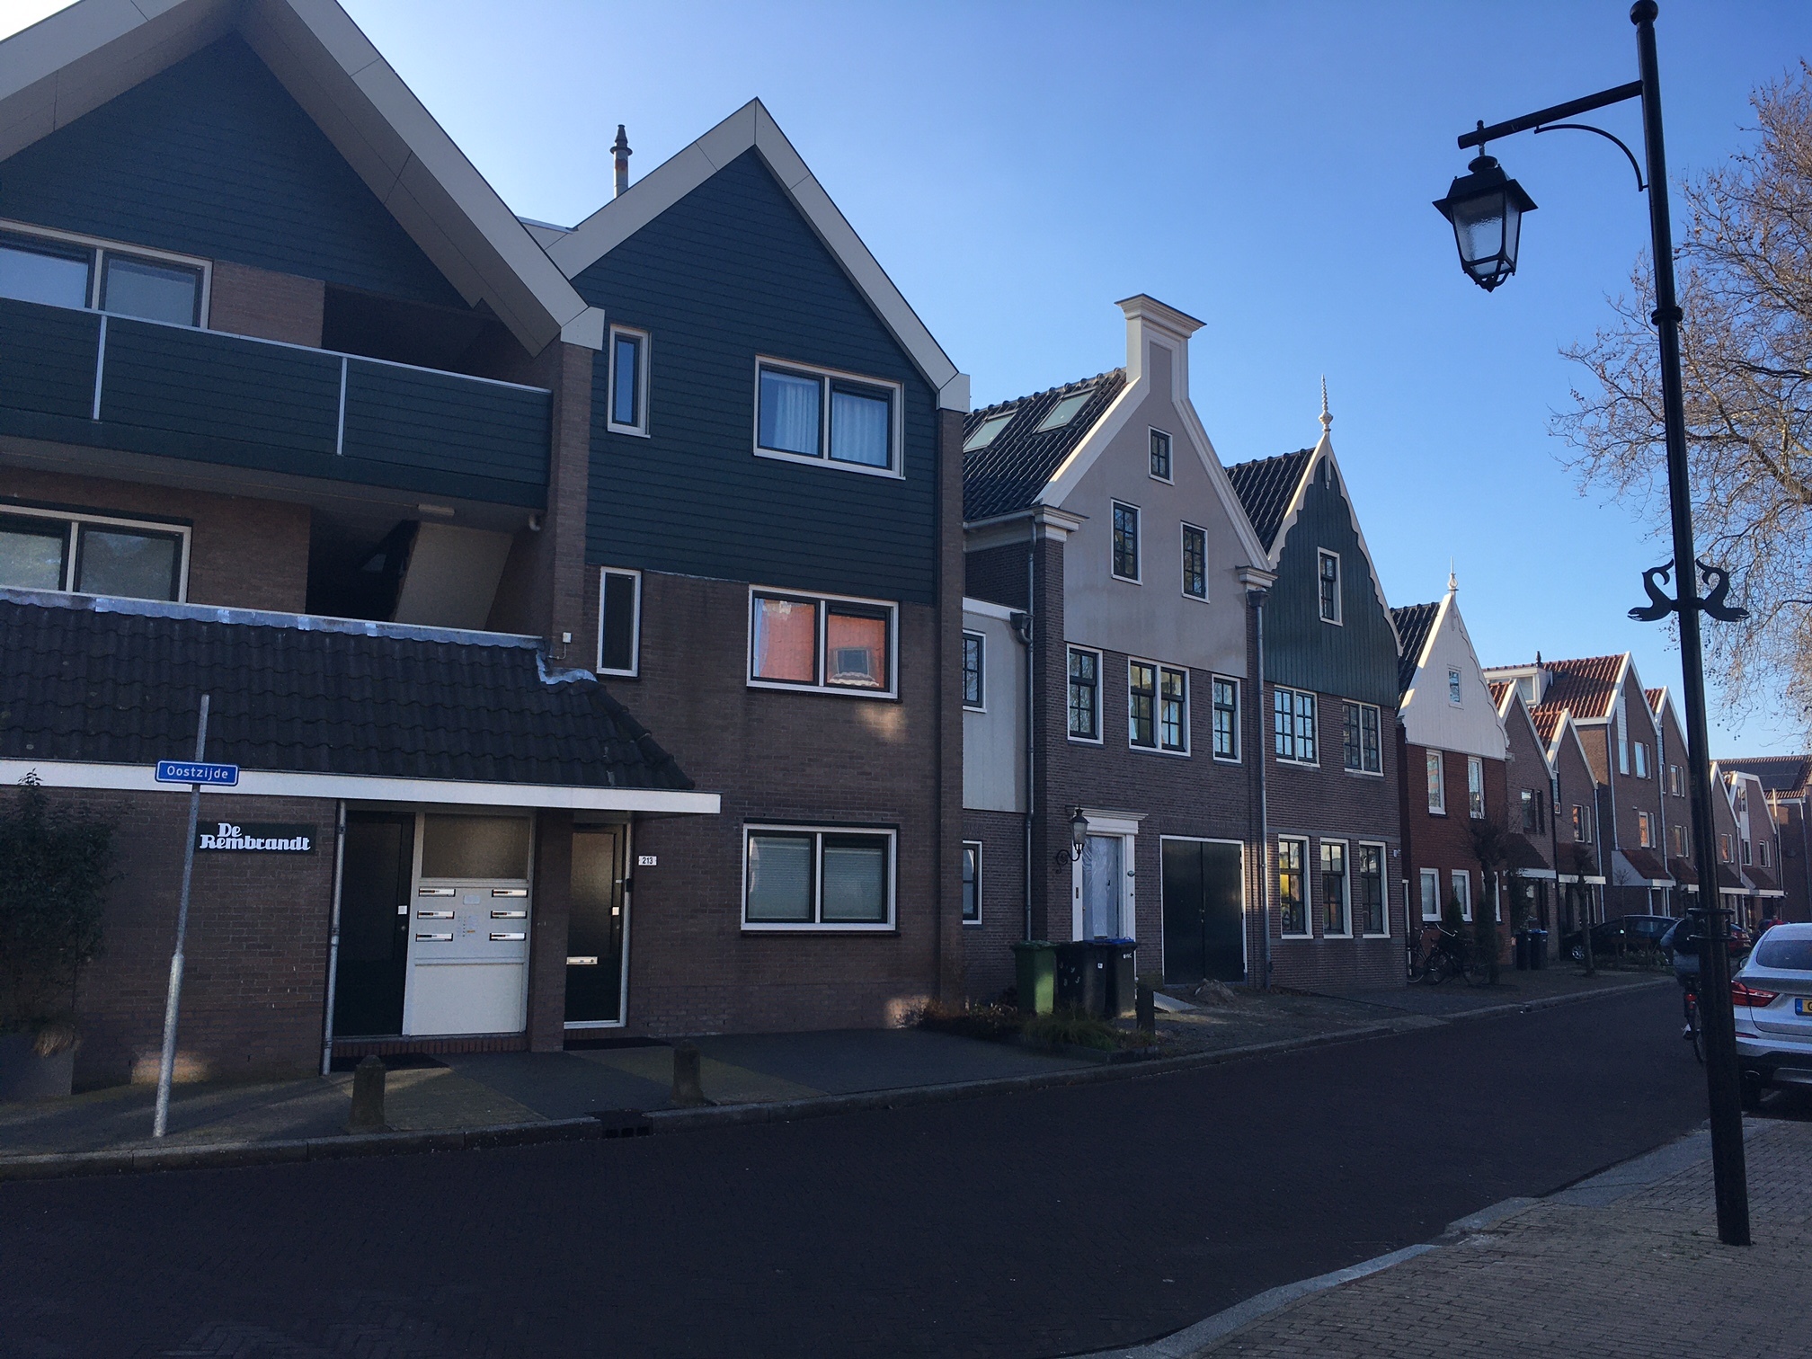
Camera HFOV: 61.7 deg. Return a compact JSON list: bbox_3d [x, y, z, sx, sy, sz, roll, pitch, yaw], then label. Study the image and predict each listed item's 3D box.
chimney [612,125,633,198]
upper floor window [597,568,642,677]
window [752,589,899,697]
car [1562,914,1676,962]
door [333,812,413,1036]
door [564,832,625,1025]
[{"bbox_3d":[-3.754,-6.706,19.954,0.280,1.250,0.280,5,-10,-28],"label":"chimney"},{"bbox_3d":[-3.215,-0.632,16.985,0.460,1.200,0.120,5,-10,-28],"label":"upper floor window"},{"bbox_3d":[-0.977,-0.425,18.177,1.980,1.200,0.120,5,-10,-28],"label":"window"},{"bbox_3d":[20.600,7.493,43.300,4.300,1.470,1.780,-5,-10,34],"label":"car"},{"bbox_3d":[-5.206,2.326,14.478,0.900,2.130,0.090,5,-10,-28],"label":"door"},{"bbox_3d":[-3.497,2.613,16.393,0.900,2.140,0.090,5,-10,-28],"label":"door"}]

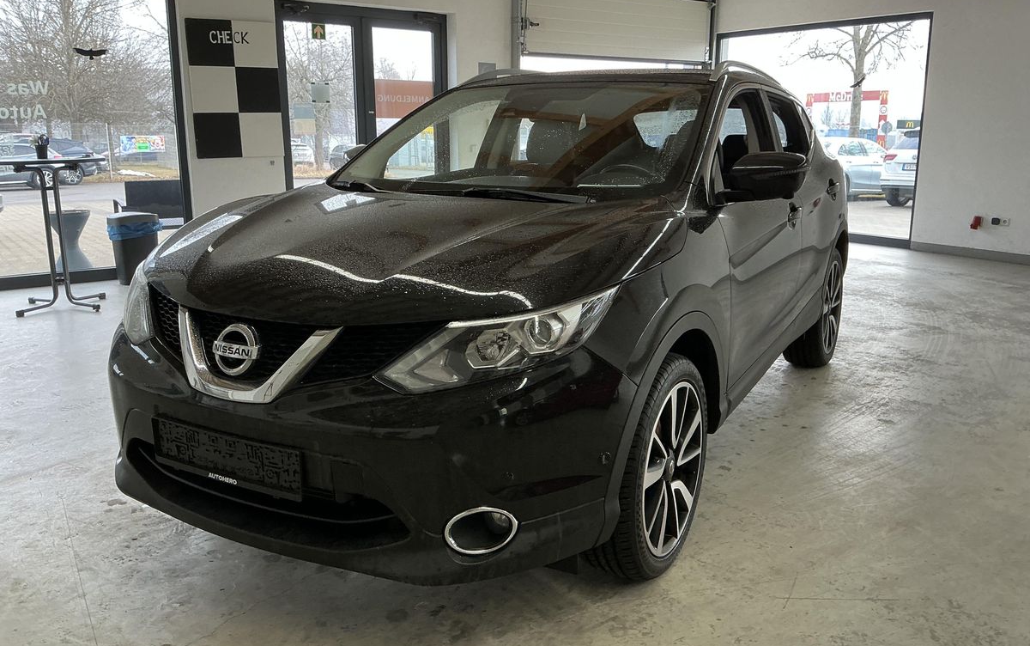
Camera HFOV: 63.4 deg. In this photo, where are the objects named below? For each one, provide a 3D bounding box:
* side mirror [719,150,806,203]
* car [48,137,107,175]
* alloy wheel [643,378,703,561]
[{"bbox_3d":[0.847,-0.486,2.775,0.250,0.180,0.200,7,15,29],"label":"side mirror"},{"bbox_3d":[-16.177,-5.363,27.697,4.450,1.540,1.850,-5,13,-20],"label":"car"},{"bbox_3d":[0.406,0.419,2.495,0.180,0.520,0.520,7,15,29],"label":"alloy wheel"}]

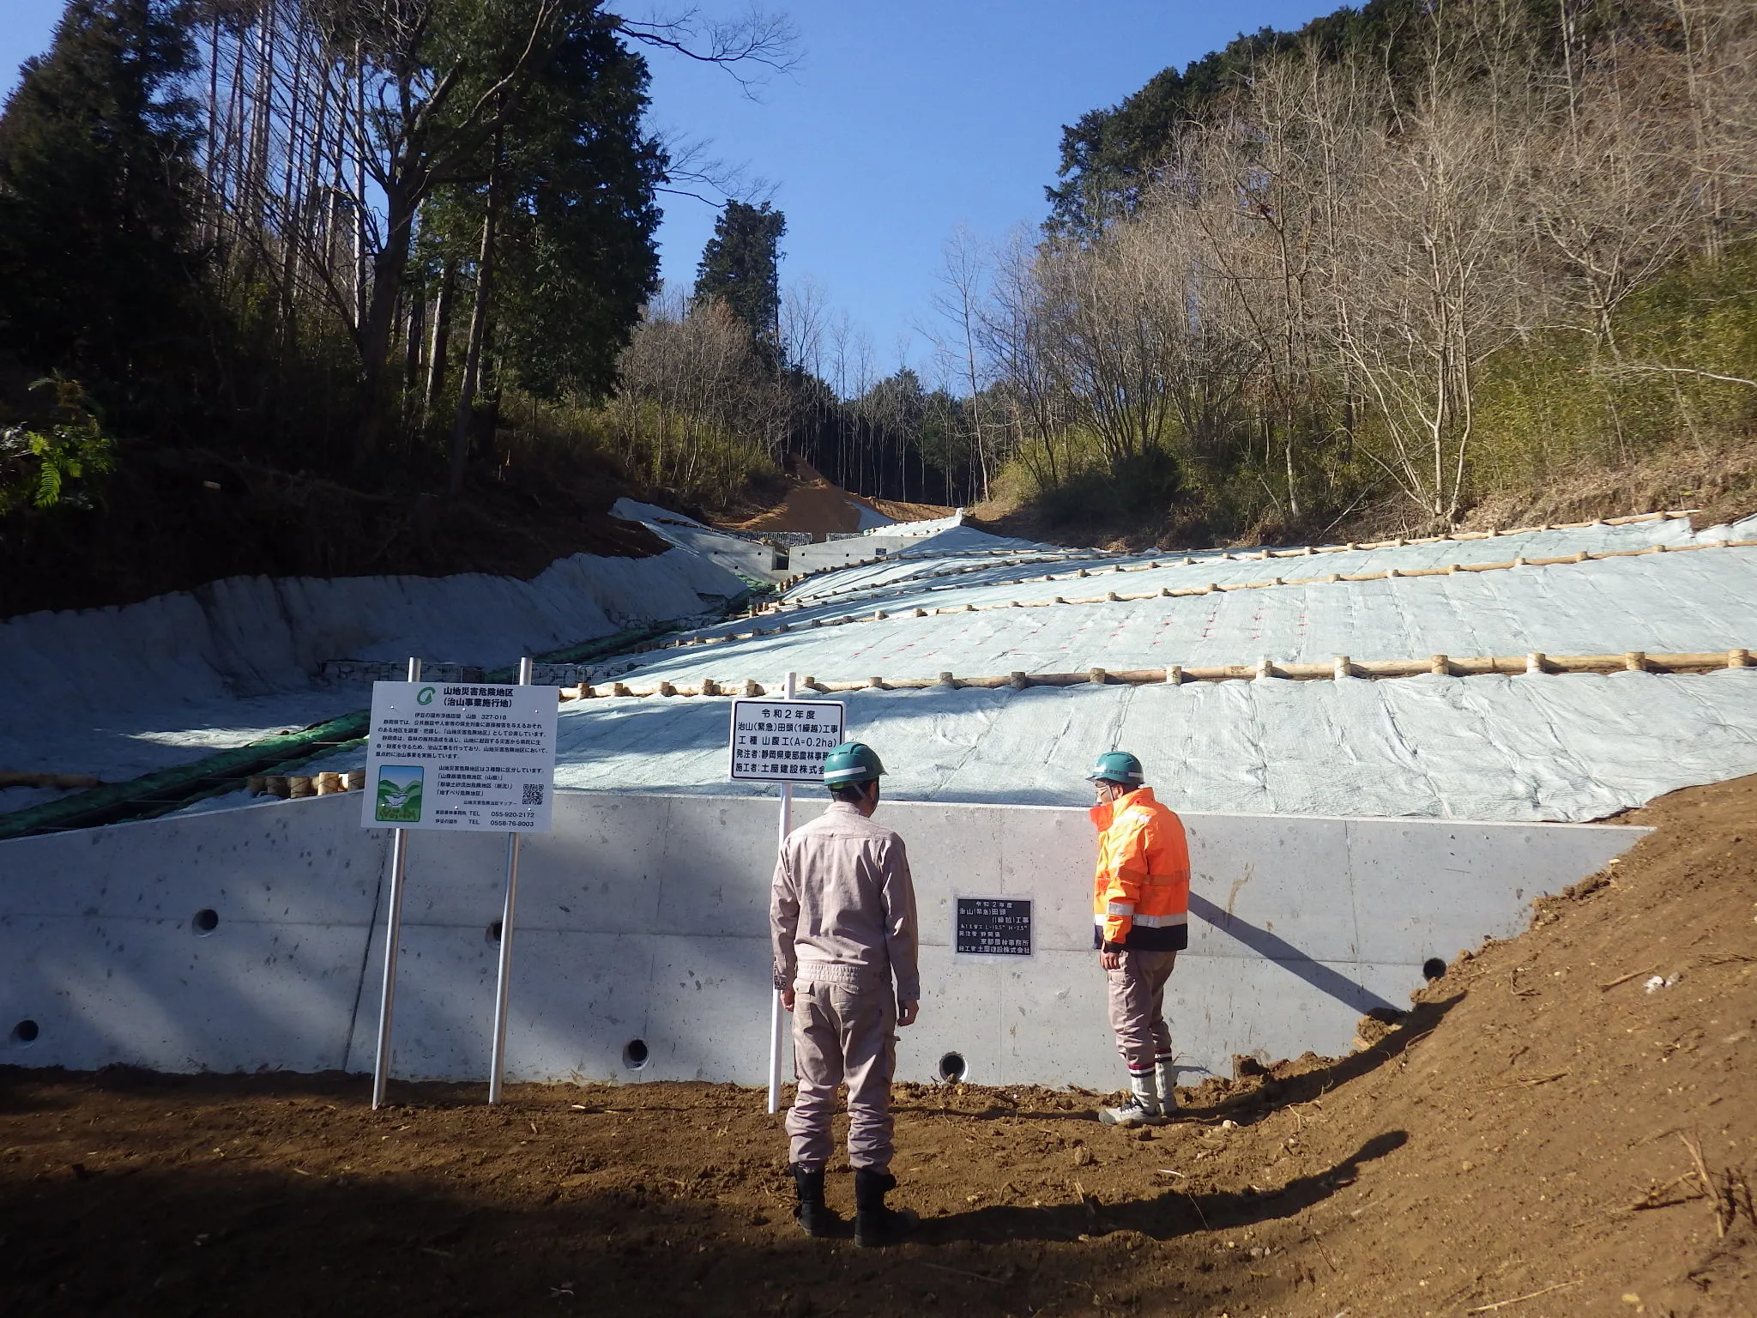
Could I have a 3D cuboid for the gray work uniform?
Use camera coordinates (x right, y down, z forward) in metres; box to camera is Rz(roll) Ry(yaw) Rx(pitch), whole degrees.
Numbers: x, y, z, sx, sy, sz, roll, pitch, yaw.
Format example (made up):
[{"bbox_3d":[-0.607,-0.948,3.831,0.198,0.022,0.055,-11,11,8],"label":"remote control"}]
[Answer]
[{"bbox_3d":[-0.122,1.200,4.690,0.510,1.310,0.290,0,-6,20],"label":"gray work uniform"}]

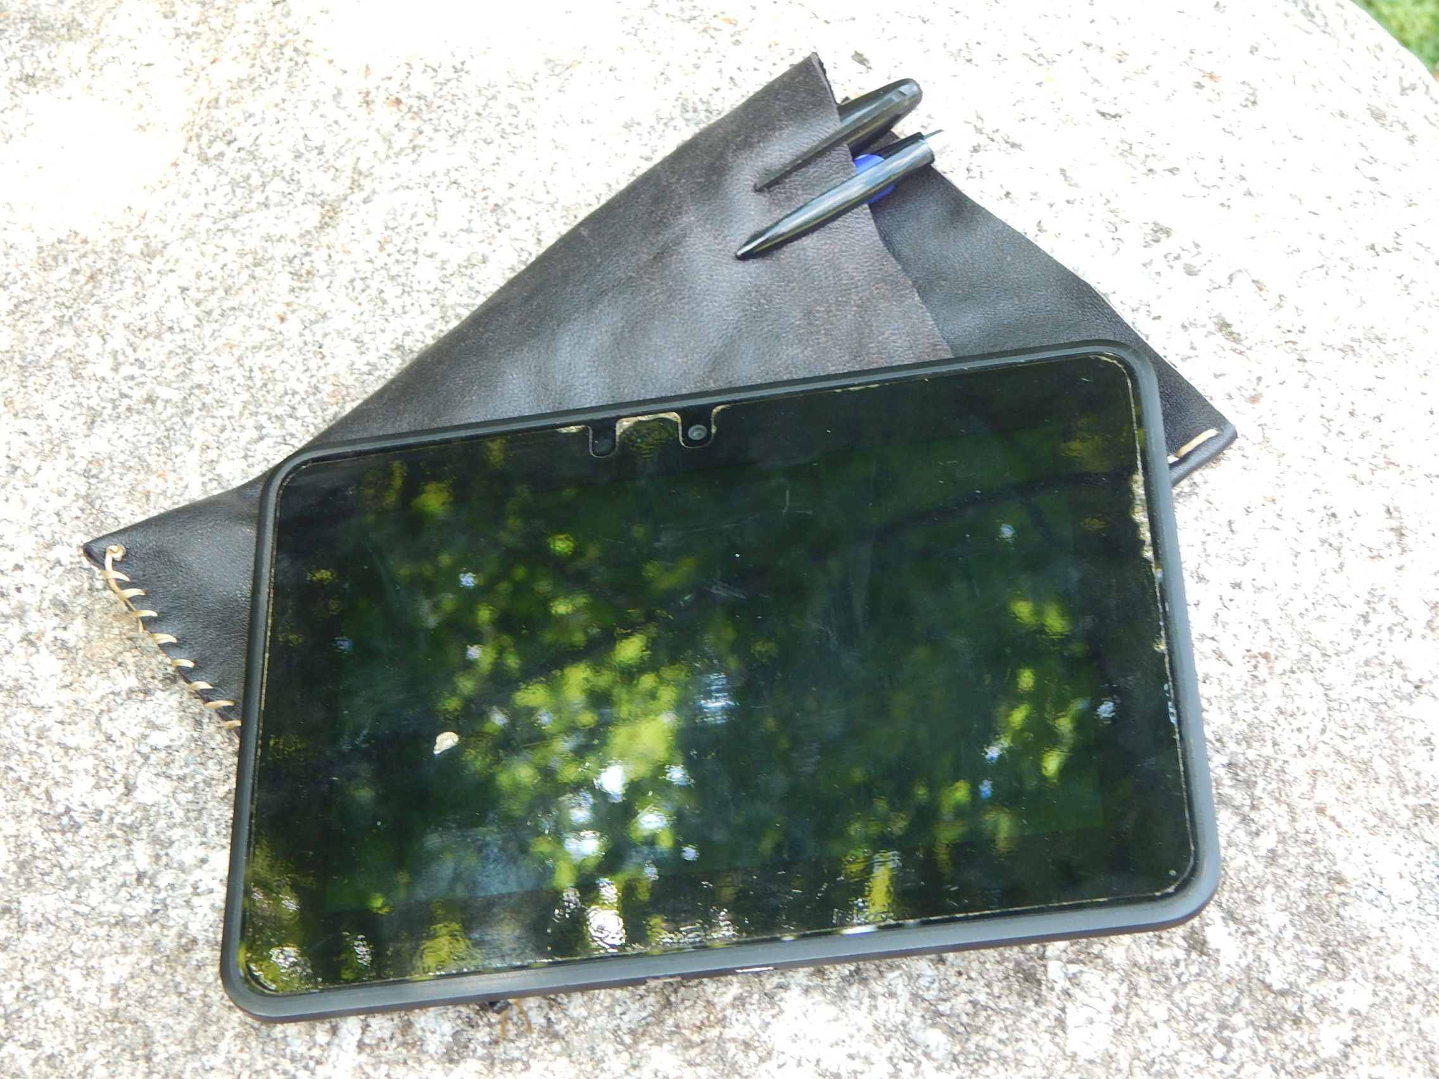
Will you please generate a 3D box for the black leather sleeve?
[{"bbox_3d":[-0.015,-0.013,0.617,0.204,0.017,0.156,-36,56,-13],"label":"black leather sleeve"}]

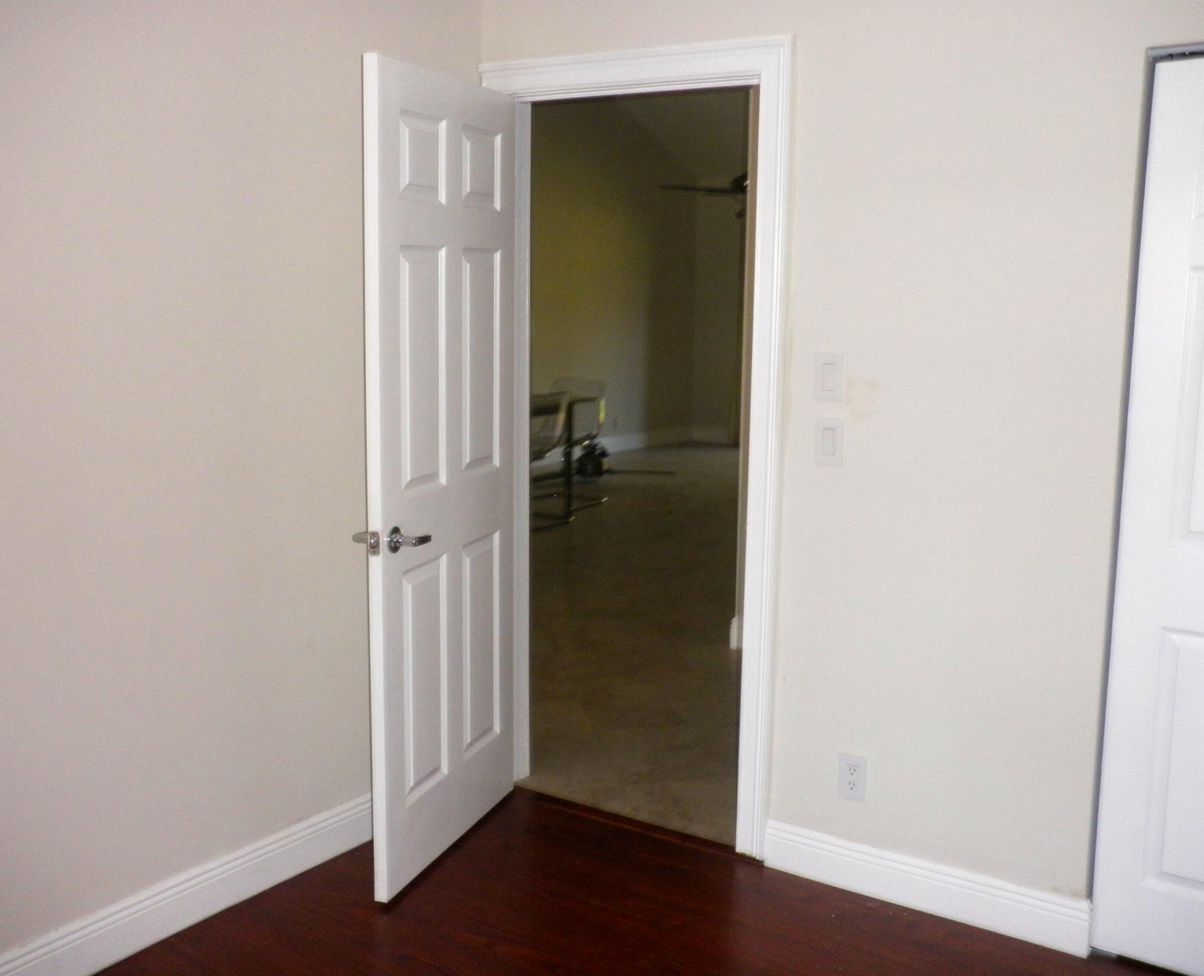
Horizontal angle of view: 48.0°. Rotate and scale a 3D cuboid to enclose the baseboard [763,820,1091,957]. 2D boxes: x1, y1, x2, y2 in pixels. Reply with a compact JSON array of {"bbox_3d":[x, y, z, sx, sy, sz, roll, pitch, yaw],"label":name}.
[{"bbox_3d":[0.792,0.992,3.397,0.838,0.137,0.016,7,11,33],"label":"baseboard"}]

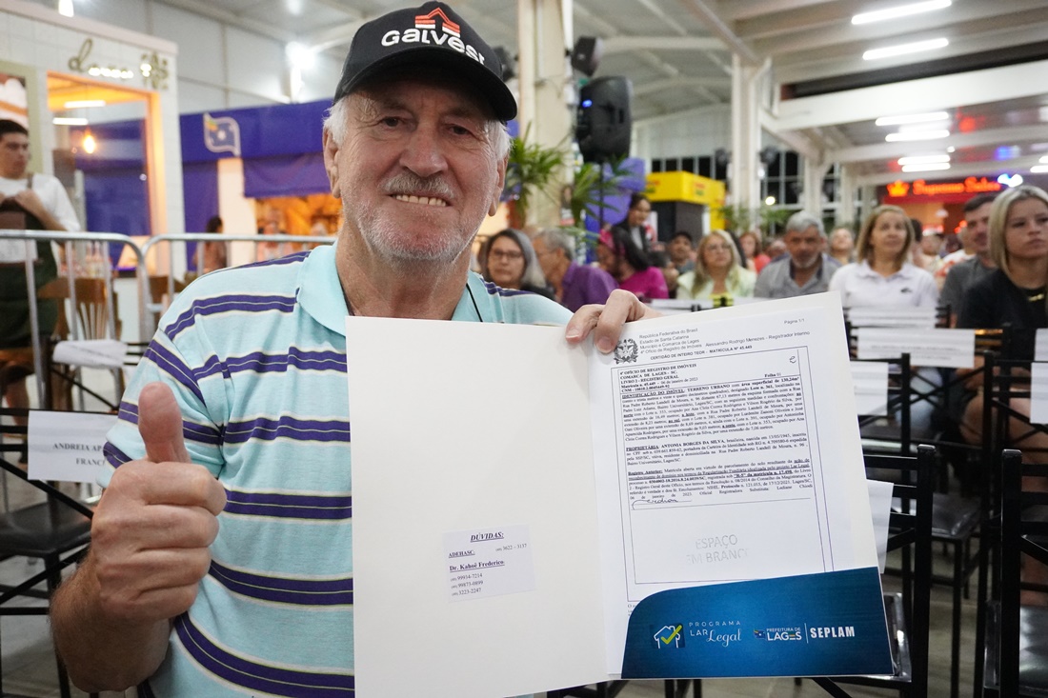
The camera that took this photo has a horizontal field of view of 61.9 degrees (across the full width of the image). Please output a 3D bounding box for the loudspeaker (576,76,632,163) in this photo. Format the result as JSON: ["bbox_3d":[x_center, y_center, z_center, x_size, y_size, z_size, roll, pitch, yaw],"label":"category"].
[{"bbox_3d":[0.601,-1.743,6.600,0.340,0.640,0.380,-3,6,-23],"label":"loudspeaker"}]

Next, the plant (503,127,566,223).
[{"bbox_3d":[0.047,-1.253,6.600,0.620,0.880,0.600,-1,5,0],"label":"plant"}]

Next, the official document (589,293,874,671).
[{"bbox_3d":[0.163,0.121,0.744,0.212,0.299,0.010,-7,-13,19],"label":"official document"}]

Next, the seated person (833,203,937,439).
[{"bbox_3d":[1.479,0.043,3.631,0.500,1.300,0.780,2,6,27],"label":"seated person"}]

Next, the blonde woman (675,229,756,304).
[{"bbox_3d":[1.095,-0.018,4.880,0.480,1.300,0.720,0,5,7],"label":"blonde woman"}]

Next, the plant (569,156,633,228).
[{"bbox_3d":[0.550,-1.099,6.500,0.550,0.680,0.520,-1,5,0],"label":"plant"}]

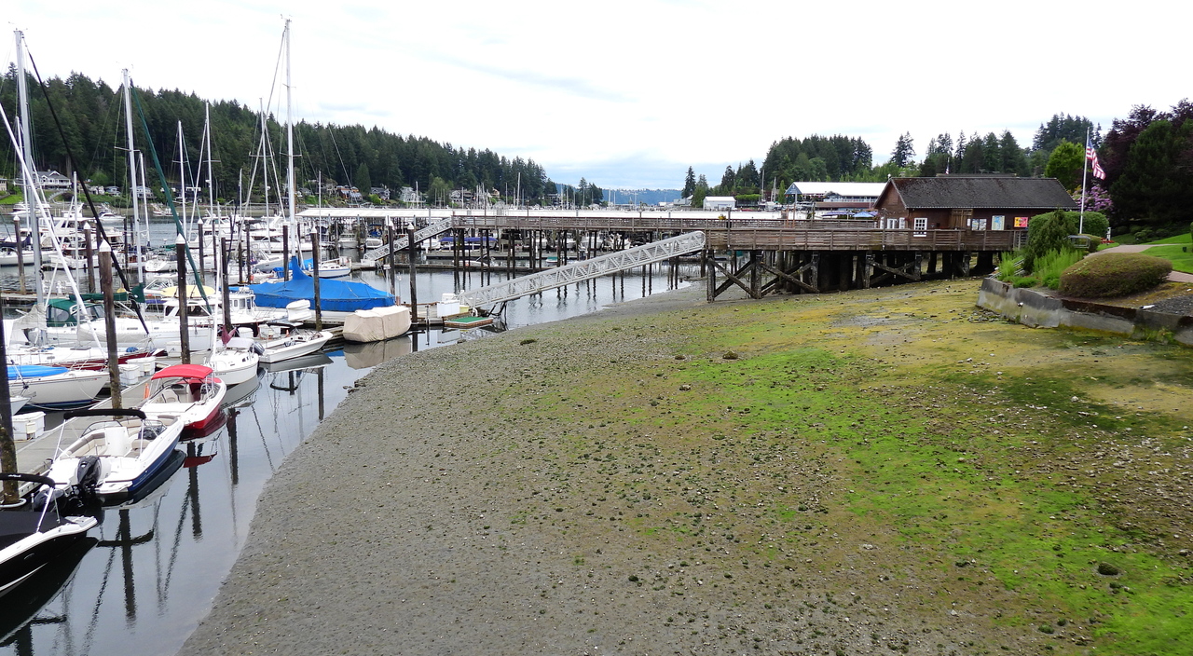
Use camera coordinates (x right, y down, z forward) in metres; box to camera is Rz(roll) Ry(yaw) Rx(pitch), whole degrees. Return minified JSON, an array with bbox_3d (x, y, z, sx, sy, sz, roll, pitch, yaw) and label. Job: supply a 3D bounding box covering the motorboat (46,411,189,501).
[{"bbox_3d":[-14.350,3.579,25.903,2.550,2.250,6.300,0,9,-2],"label":"motorboat"}]

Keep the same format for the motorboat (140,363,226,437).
[{"bbox_3d":[-15.400,2.639,31.980,2.400,2.200,5.600,0,9,-1],"label":"motorboat"}]

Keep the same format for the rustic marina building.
[{"bbox_3d":[28.200,-8.796,61.984,12.600,4.900,6.100,0,9,-2],"label":"rustic marina building"}]

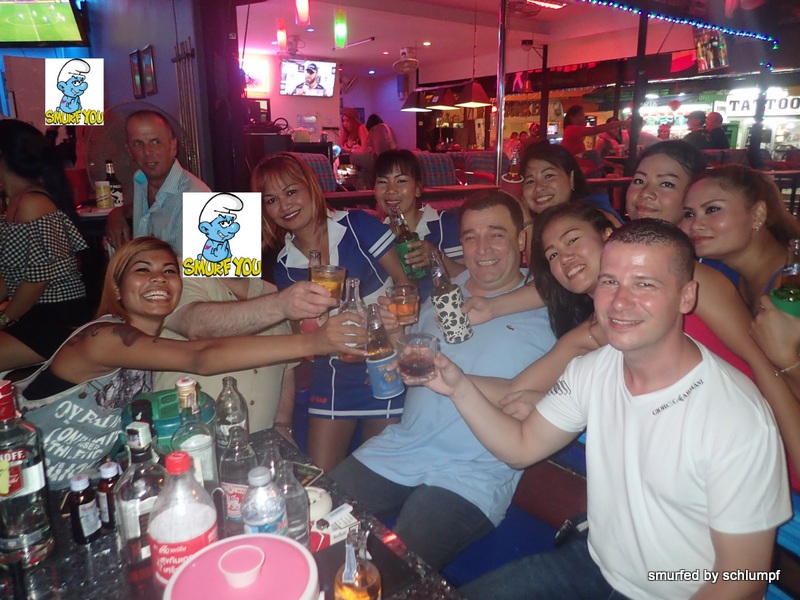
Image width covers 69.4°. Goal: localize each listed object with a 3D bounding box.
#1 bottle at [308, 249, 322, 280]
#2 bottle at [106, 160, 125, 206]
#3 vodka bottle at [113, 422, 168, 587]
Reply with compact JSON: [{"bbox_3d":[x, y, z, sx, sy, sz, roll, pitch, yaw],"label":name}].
[{"bbox_3d":[-0.204,0.013,1.330,0.070,0.250,0.070,1,15,-9],"label":"bottle"},{"bbox_3d":[-1.270,-0.520,2.570,0.065,0.209,0.065,-8,16,-25],"label":"bottle"},{"bbox_3d":[-0.374,0.312,0.867,0.083,0.272,0.083,6,15,24],"label":"vodka bottle"}]

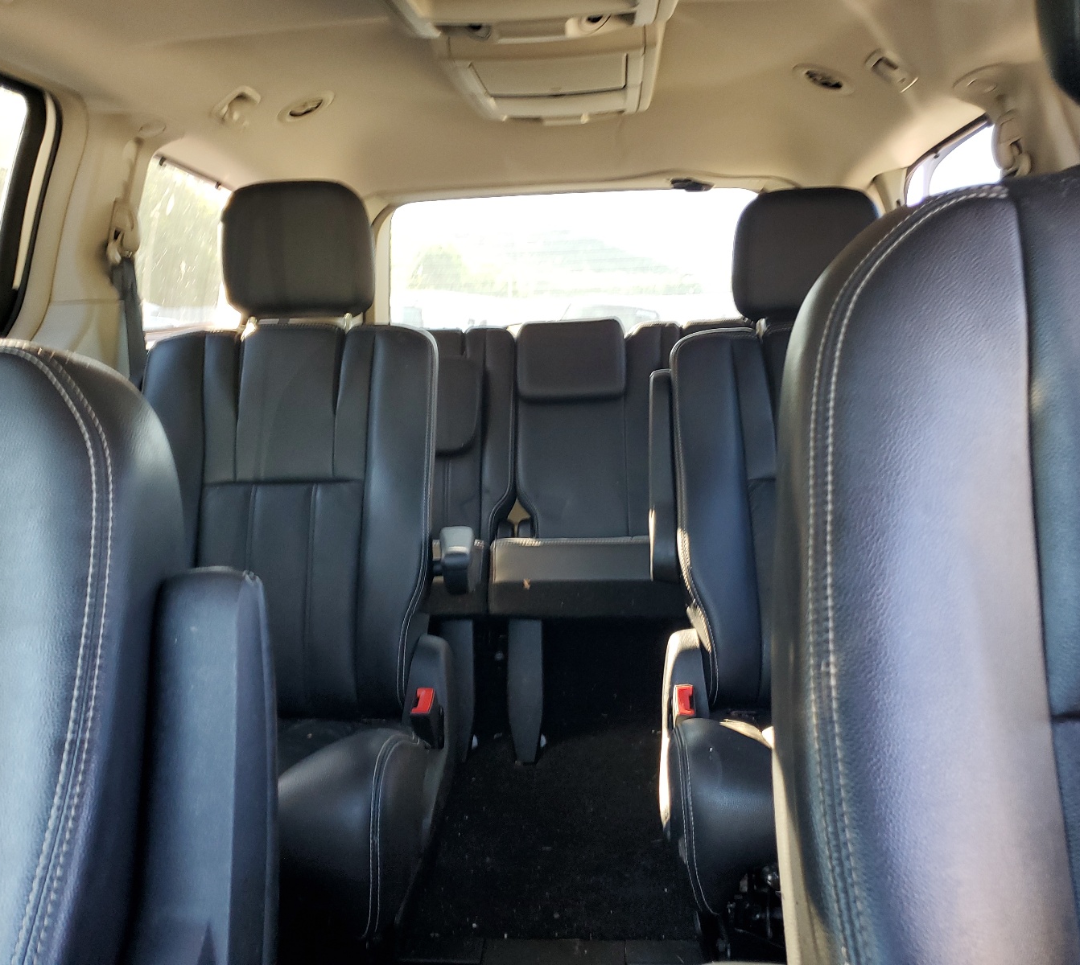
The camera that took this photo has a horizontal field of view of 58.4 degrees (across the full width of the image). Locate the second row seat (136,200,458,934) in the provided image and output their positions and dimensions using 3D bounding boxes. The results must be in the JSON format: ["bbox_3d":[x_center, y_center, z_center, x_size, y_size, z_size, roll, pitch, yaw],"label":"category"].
[{"bbox_3d":[-0.418,0.073,1.555,0.525,1.100,0.700,-1,11,4],"label":"second row seat"}]

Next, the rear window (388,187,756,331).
[{"bbox_3d":[0.101,-0.634,2.953,1.140,0.470,0.070,-1,35,4],"label":"rear window"}]

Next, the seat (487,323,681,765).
[{"bbox_3d":[0.138,0.081,2.328,0.485,0.920,0.700,-1,11,4],"label":"seat"}]

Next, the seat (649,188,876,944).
[{"bbox_3d":[0.453,0.062,1.501,0.540,1.075,0.710,-1,11,4],"label":"seat"}]

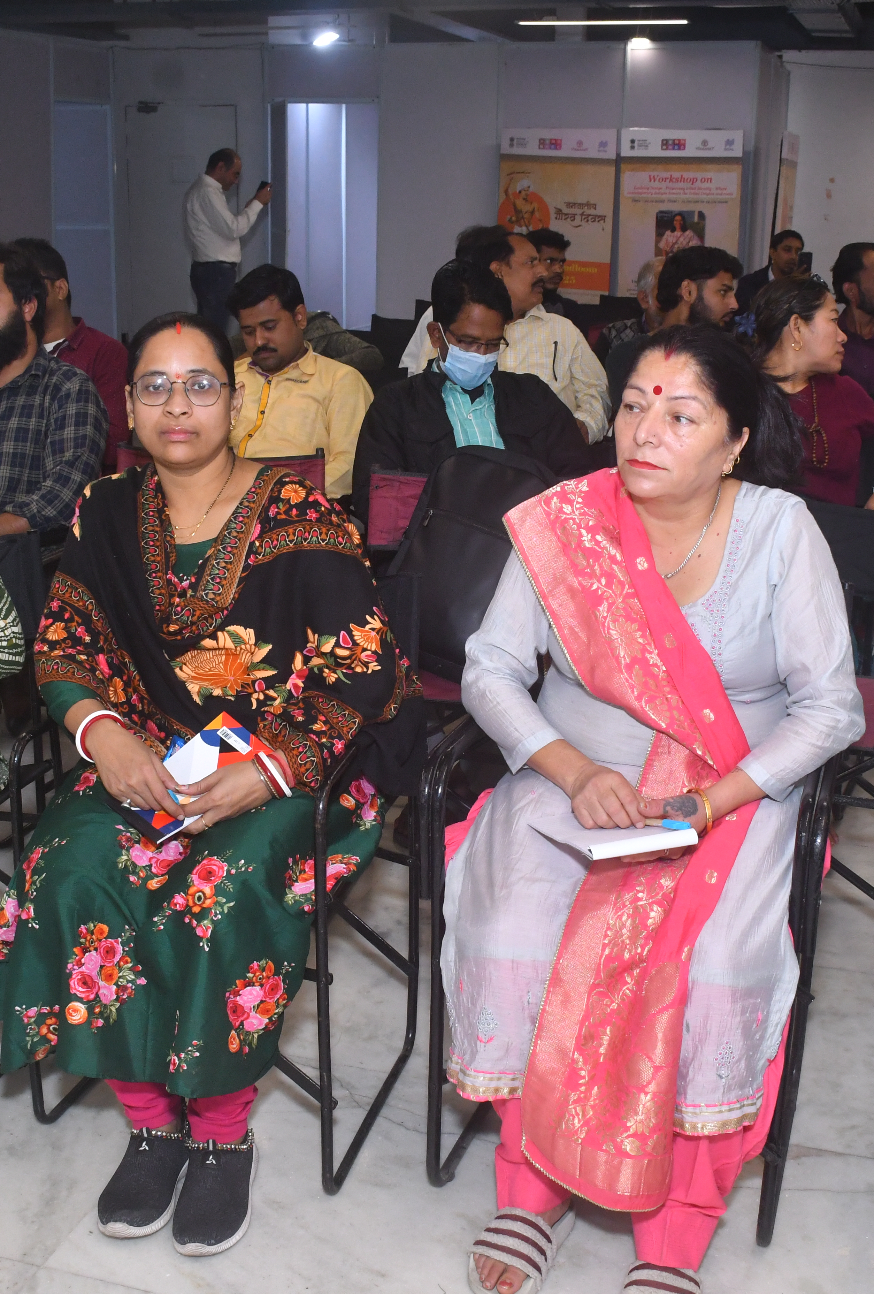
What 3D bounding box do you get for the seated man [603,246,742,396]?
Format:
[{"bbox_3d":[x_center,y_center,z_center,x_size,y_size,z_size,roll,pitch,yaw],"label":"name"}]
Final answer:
[{"bbox_3d":[0.688,-0.427,4.495,0.520,1.290,0.750,-7,17,-26],"label":"seated man"}]

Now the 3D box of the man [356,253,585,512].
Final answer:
[{"bbox_3d":[0.084,-0.219,3.736,0.580,1.280,0.780,2,15,3],"label":"man"}]

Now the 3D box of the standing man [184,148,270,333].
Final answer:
[{"bbox_3d":[-1.302,-2.209,10.082,0.520,1.700,0.460,4,16,11],"label":"standing man"}]

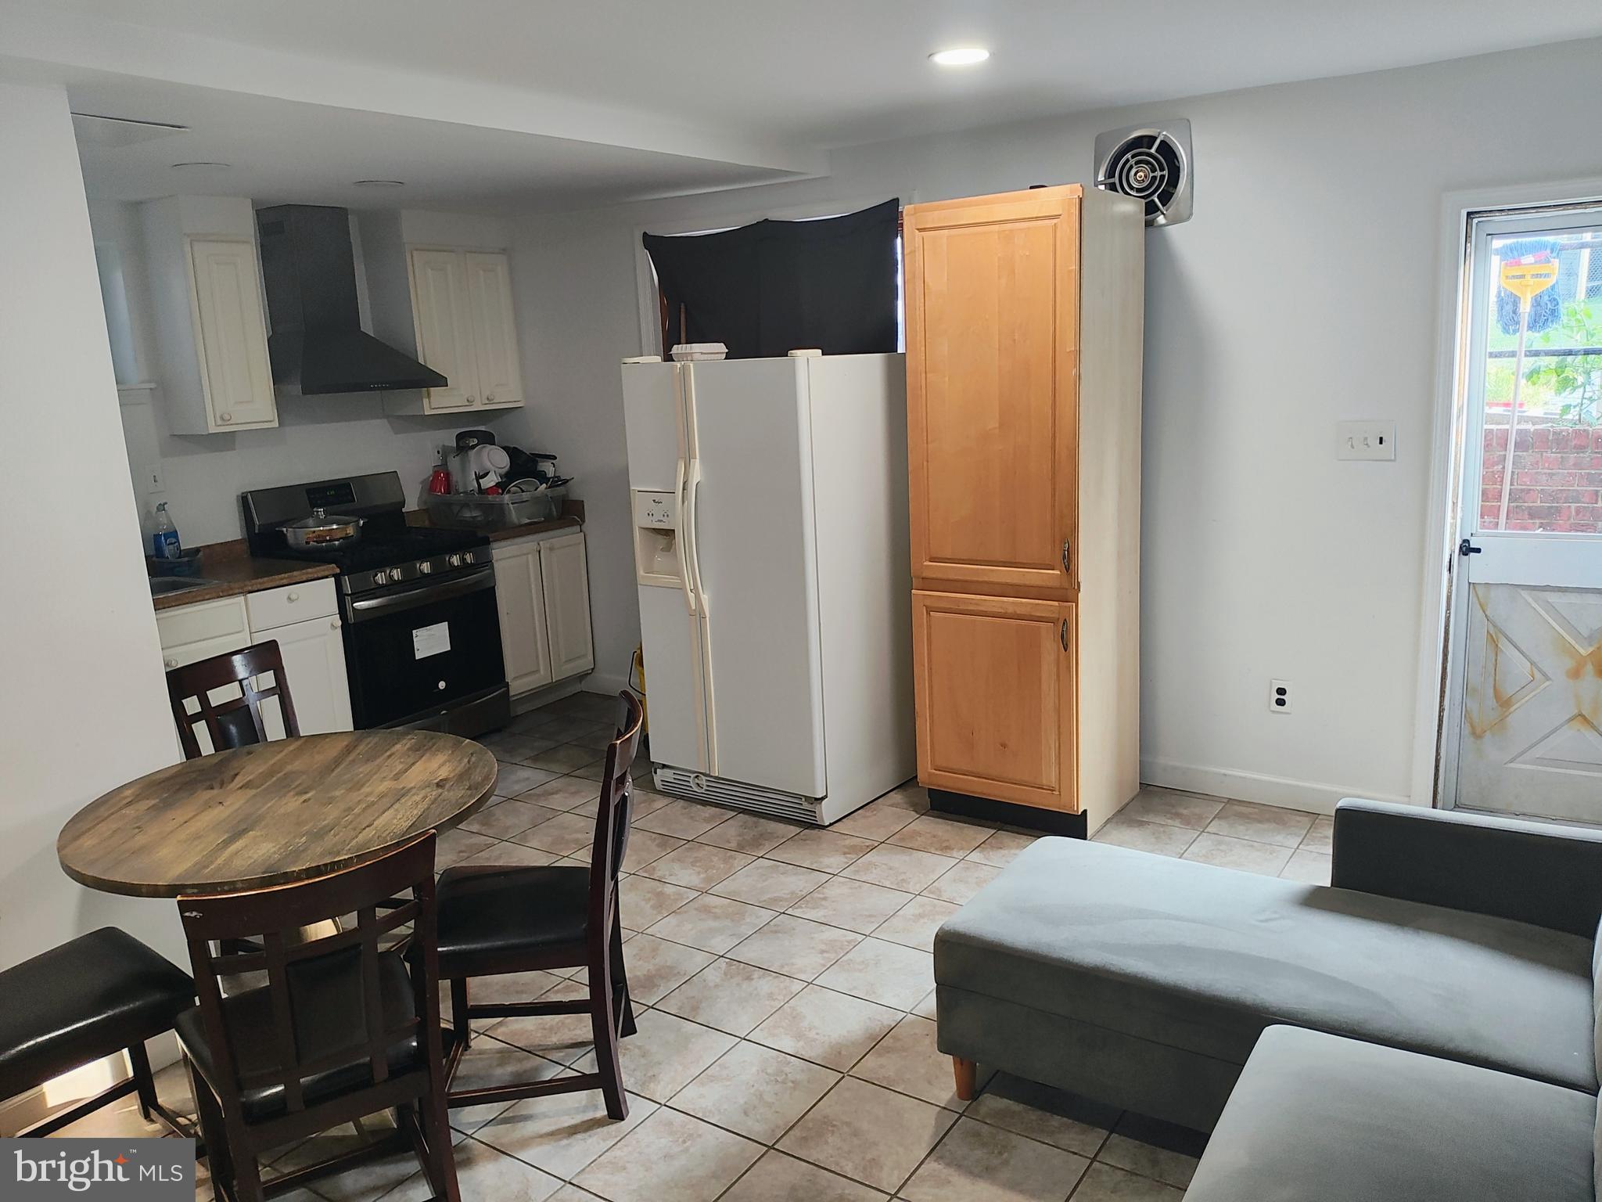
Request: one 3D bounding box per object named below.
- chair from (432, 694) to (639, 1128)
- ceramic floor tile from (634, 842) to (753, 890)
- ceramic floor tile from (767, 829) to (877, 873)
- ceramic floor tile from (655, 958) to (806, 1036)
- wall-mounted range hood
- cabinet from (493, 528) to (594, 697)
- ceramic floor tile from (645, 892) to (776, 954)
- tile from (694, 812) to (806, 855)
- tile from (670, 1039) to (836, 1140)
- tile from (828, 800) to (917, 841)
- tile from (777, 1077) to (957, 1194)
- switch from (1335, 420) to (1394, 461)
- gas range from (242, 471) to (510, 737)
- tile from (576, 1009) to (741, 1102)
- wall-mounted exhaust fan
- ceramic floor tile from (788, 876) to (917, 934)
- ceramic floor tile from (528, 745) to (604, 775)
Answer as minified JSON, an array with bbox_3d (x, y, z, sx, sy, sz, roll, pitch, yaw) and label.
[{"bbox_3d":[-0.594,0.698,2.650,0.535,0.890,0.430,-4,11,-4],"label":"chair"},{"bbox_3d":[-0.355,0.912,3.955,0.302,0.012,0.302,5,14,33],"label":"ceramic floor tile"},{"bbox_3d":[0.074,0.865,3.993,0.300,0.010,0.300,5,13,34],"label":"ceramic floor tile"},{"bbox_3d":[-0.183,1.060,3.096,0.303,0.010,0.303,5,13,33],"label":"ceramic floor tile"},{"bbox_3d":[-2.079,-1.344,5.203,0.480,0.805,0.752,5,13,35],"label":"wall-mounted range hood"},{"bbox_3d":[-1.553,0.072,5.927,0.637,0.828,0.653,5,14,33],"label":"cabinet"},{"bbox_3d":[-0.267,0.983,3.511,0.303,0.010,0.303,5,13,33],"label":"ceramic floor tile"},{"bbox_3d":[-0.182,0.844,4.162,0.300,0.010,0.300,5,13,34],"label":"tile"},{"bbox_3d":[-0.102,1.137,2.681,0.303,0.010,0.303,5,13,33],"label":"tile"},{"bbox_3d":[0.244,0.809,4.239,0.300,0.010,0.300,5,13,34],"label":"tile"},{"bbox_3d":[0.150,1.180,2.566,0.302,0.012,0.302,5,14,33],"label":"tile"},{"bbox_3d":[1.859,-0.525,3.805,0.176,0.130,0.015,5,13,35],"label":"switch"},{"bbox_3d":[-1.921,0.070,5.363,0.735,1.220,0.760,5,13,35],"label":"gas range"},{"bbox_3d":[-0.361,1.135,2.893,0.302,0.012,0.302,5,14,33],"label":"tile"},{"bbox_3d":[1.194,-1.490,4.047,0.335,0.325,0.060,5,14,33],"label":"wall-mounted exhaust fan"},{"bbox_3d":[0.159,0.941,3.579,0.300,0.010,0.300,5,13,34],"label":"ceramic floor tile"},{"bbox_3d":[-1.038,0.702,5.109,0.300,0.010,0.300,5,13,34],"label":"ceramic floor tile"}]

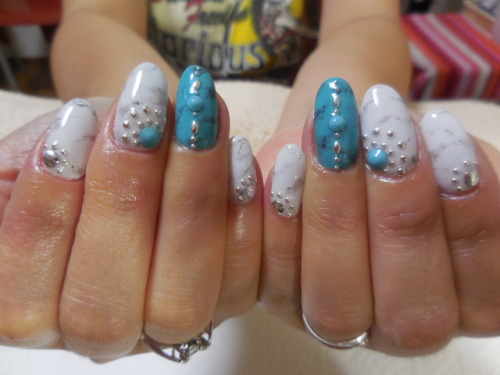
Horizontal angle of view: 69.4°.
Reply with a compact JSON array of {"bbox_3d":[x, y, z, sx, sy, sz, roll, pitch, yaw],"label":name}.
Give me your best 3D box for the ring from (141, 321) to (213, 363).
[{"bbox_3d":[-0.019,0.036,0.100,0.020,0.023,0.004,-23,-12,-14],"label":"ring"}]

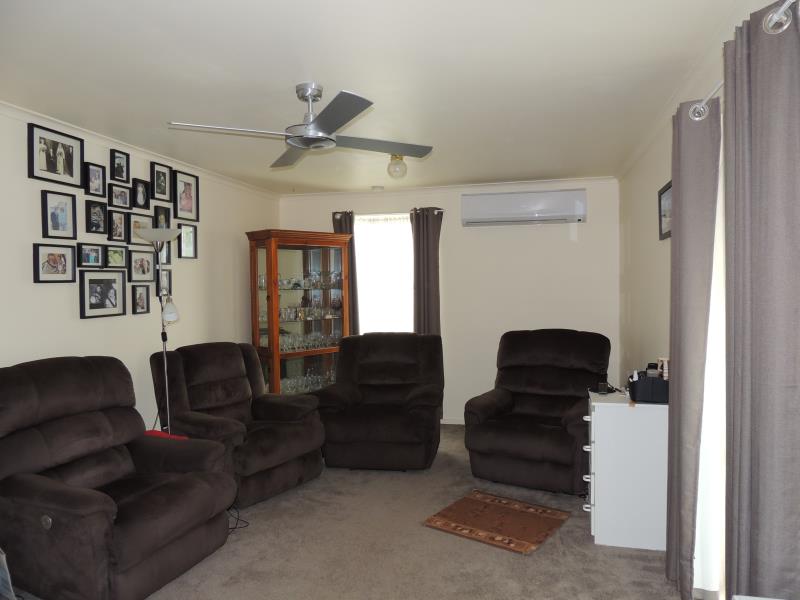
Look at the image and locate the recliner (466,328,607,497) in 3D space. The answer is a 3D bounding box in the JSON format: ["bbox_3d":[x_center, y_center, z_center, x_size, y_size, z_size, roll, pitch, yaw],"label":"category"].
[{"bbox_3d":[1.083,0.776,4.218,0.910,1.040,0.950,0,2,32],"label":"recliner"}]

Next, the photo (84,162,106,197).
[{"bbox_3d":[-1.856,-0.728,3.384,0.024,0.193,0.146,0,2,13],"label":"photo"}]

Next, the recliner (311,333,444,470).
[{"bbox_3d":[-0.115,0.793,4.657,0.990,1.005,0.950,0,2,9],"label":"recliner"}]

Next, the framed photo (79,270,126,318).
[{"bbox_3d":[-1.917,-0.039,3.597,0.025,0.300,0.366,0,2,14],"label":"framed photo"}]

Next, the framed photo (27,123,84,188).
[{"bbox_3d":[-2.006,-0.832,3.254,0.025,0.304,0.364,0,2,14],"label":"framed photo"}]

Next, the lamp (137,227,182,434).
[{"bbox_3d":[-1.518,0.441,3.569,0.285,1.800,0.285,-1,2,-23],"label":"lamp"}]

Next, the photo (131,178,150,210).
[{"bbox_3d":[-1.834,-0.746,3.940,0.025,0.201,0.143,0,2,14],"label":"photo"}]

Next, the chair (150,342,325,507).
[{"bbox_3d":[-1.158,0.856,4.086,0.870,1.010,0.960,1,3,38],"label":"chair"}]

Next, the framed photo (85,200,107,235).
[{"bbox_3d":[-1.933,-0.523,3.541,0.025,0.201,0.150,0,2,14],"label":"framed photo"}]

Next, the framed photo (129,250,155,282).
[{"bbox_3d":[-1.760,-0.227,3.793,0.024,0.211,0.245,0,2,13],"label":"framed photo"}]

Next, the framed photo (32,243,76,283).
[{"bbox_3d":[-2.008,-0.209,3.236,0.025,0.219,0.268,0,2,14],"label":"framed photo"}]

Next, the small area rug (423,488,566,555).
[{"bbox_3d":[0.600,1.319,3.367,0.676,0.012,0.633,1,2,37],"label":"small area rug"}]

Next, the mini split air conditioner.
[{"bbox_3d":[1.172,-0.863,5.290,1.120,0.300,0.230,0,2,14],"label":"mini split air conditioner"}]

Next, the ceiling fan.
[{"bbox_3d":[-0.412,-0.852,2.580,1.140,0.280,1.140,0,2,13],"label":"ceiling fan"}]

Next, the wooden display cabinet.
[{"bbox_3d":[-0.934,0.334,5.359,0.908,1.944,0.447,-3,3,-42],"label":"wooden display cabinet"}]

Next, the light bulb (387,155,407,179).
[{"bbox_3d":[-0.018,-0.976,4.072,0.144,0.166,0.144,-1,2,0],"label":"light bulb"}]

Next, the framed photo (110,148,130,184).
[{"bbox_3d":[-1.810,-0.860,3.591,0.024,0.196,0.148,0,2,13],"label":"framed photo"}]

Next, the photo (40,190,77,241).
[{"bbox_3d":[-1.913,-0.472,3.122,0.024,0.258,0.211,0,2,13],"label":"photo"}]

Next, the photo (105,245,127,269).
[{"bbox_3d":[-1.815,-0.275,3.551,0.024,0.140,0.180,0,2,13],"label":"photo"}]

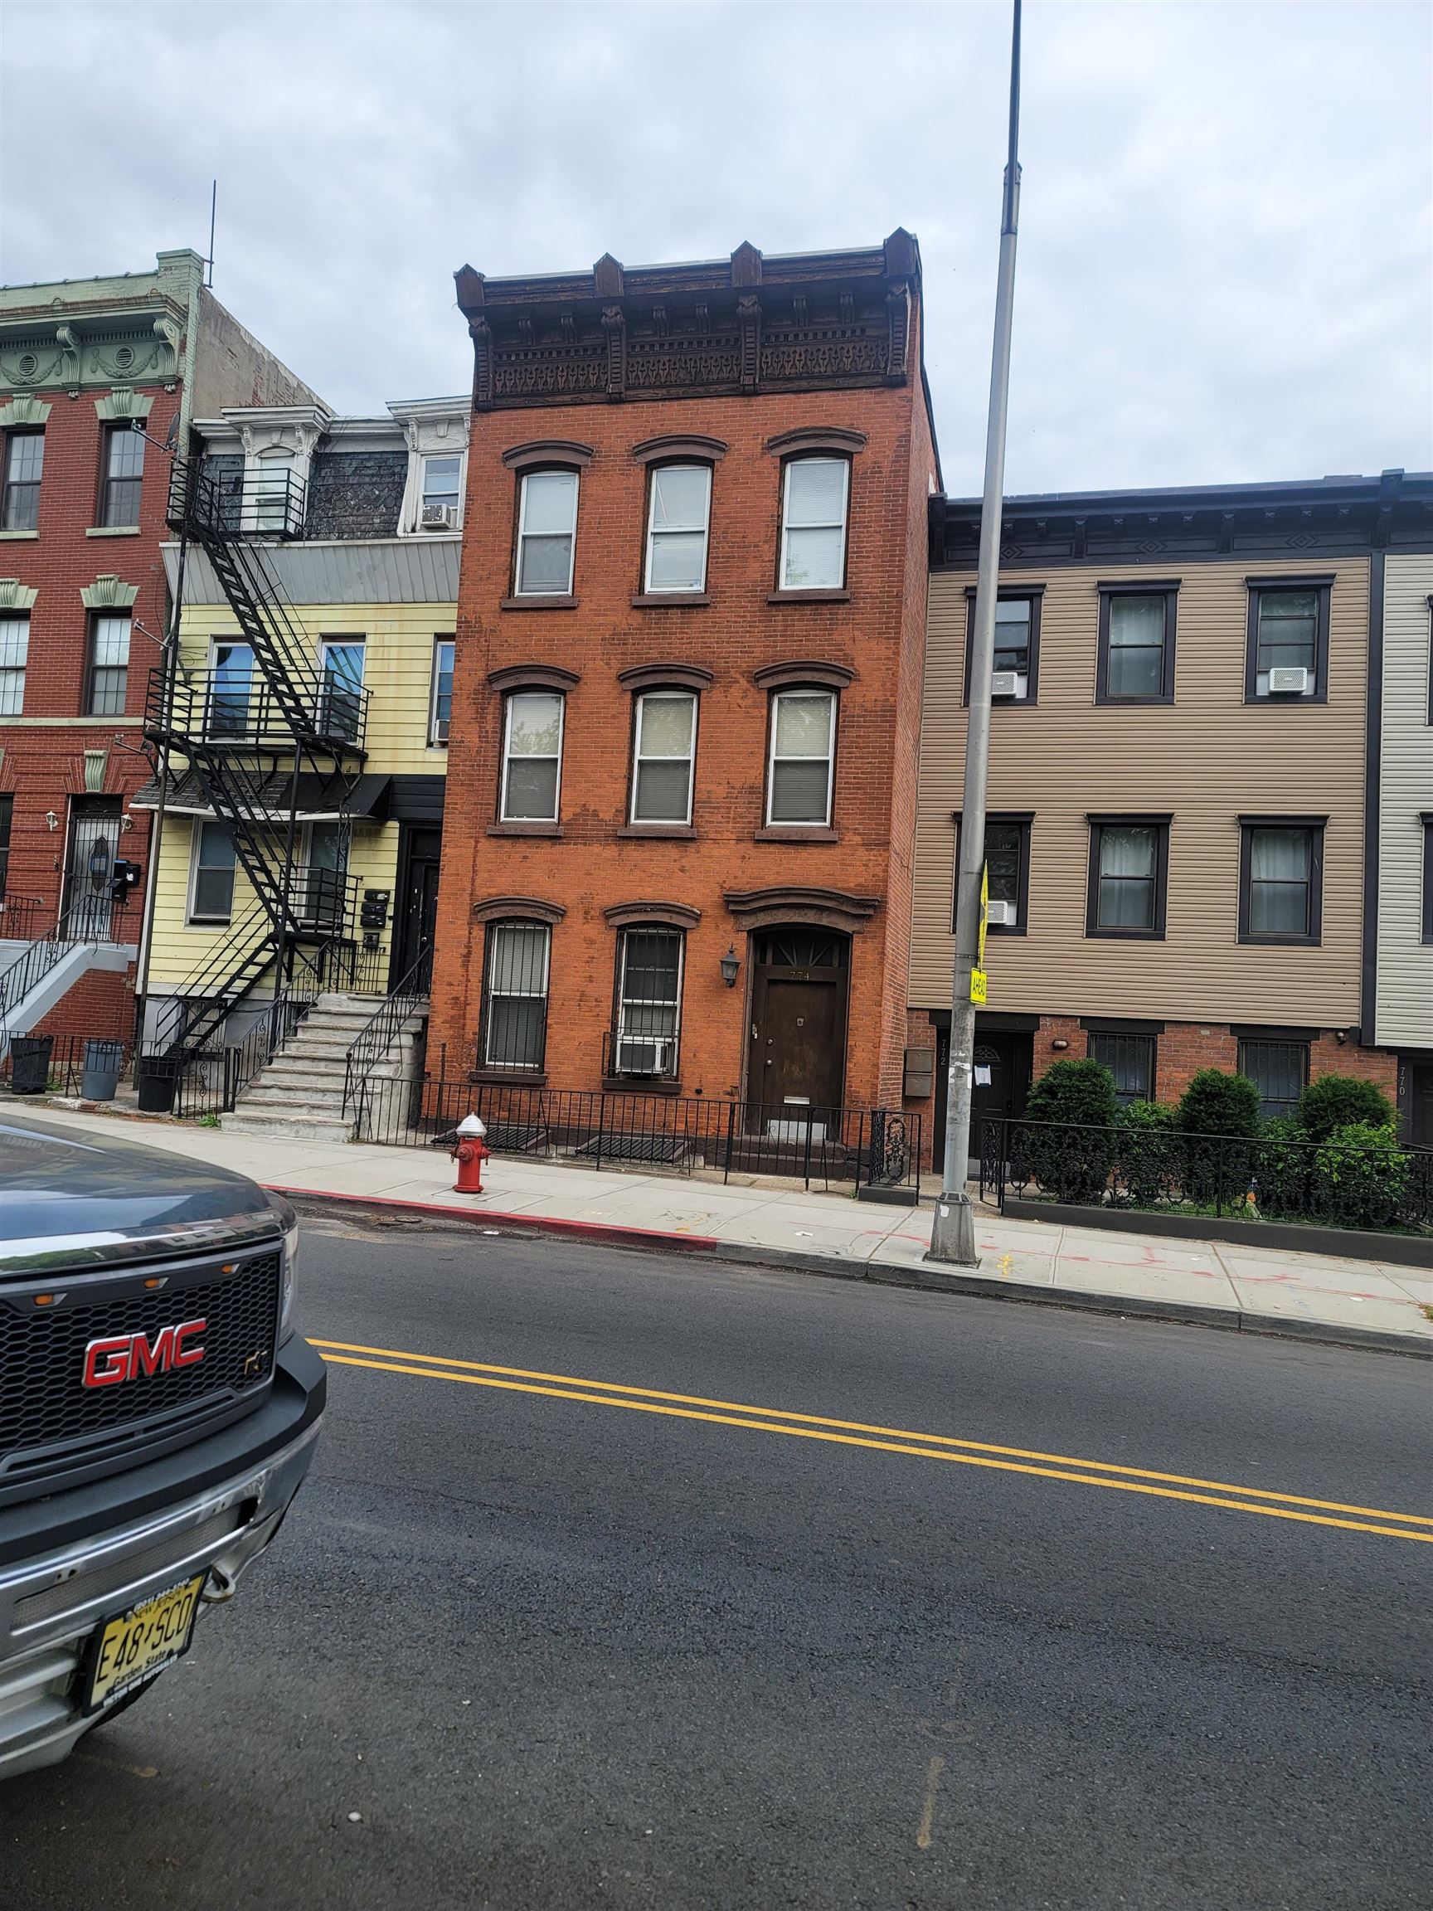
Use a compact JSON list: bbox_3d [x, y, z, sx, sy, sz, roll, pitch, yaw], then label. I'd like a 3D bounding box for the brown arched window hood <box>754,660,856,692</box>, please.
[{"bbox_3d":[1.118,-3.559,17.533,1.300,0.336,0.150,2,-5,13],"label":"brown arched window hood"}]

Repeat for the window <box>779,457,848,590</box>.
[{"bbox_3d":[1.287,-5.573,17.868,0.841,1.759,0.120,2,-5,13],"label":"window"}]

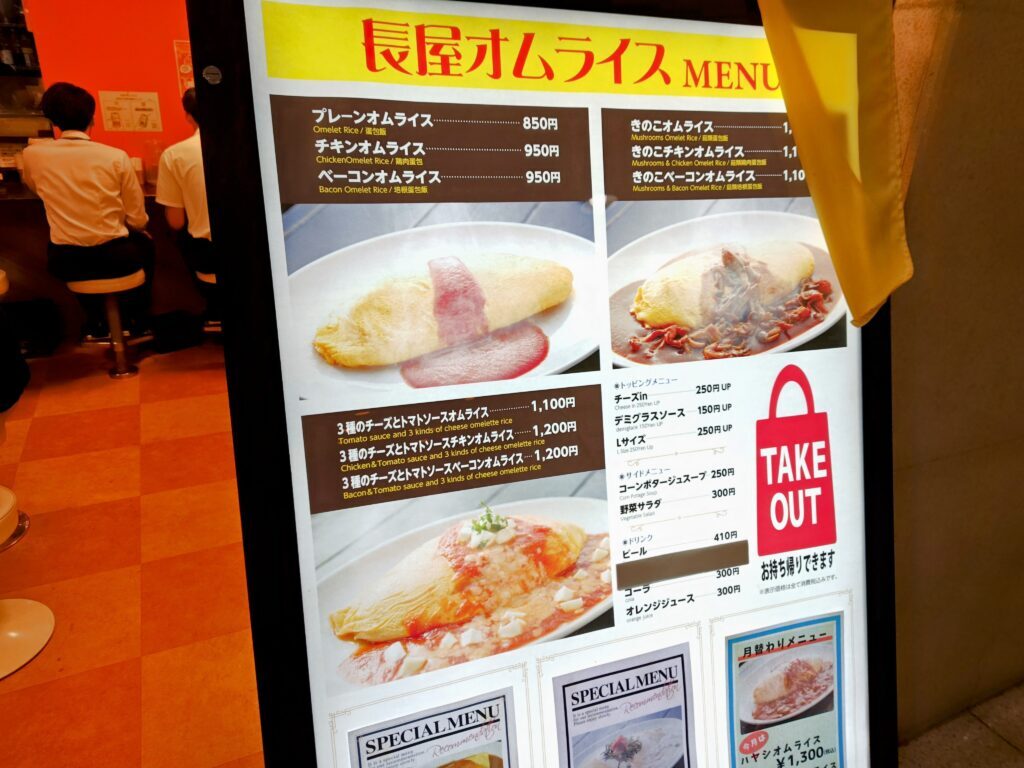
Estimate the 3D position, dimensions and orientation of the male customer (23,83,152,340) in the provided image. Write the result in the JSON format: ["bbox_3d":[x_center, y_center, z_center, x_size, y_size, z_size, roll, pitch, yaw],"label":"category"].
[{"bbox_3d":[-2.171,-0.818,3.542,0.540,1.380,0.630,-8,26,-26],"label":"male customer"}]

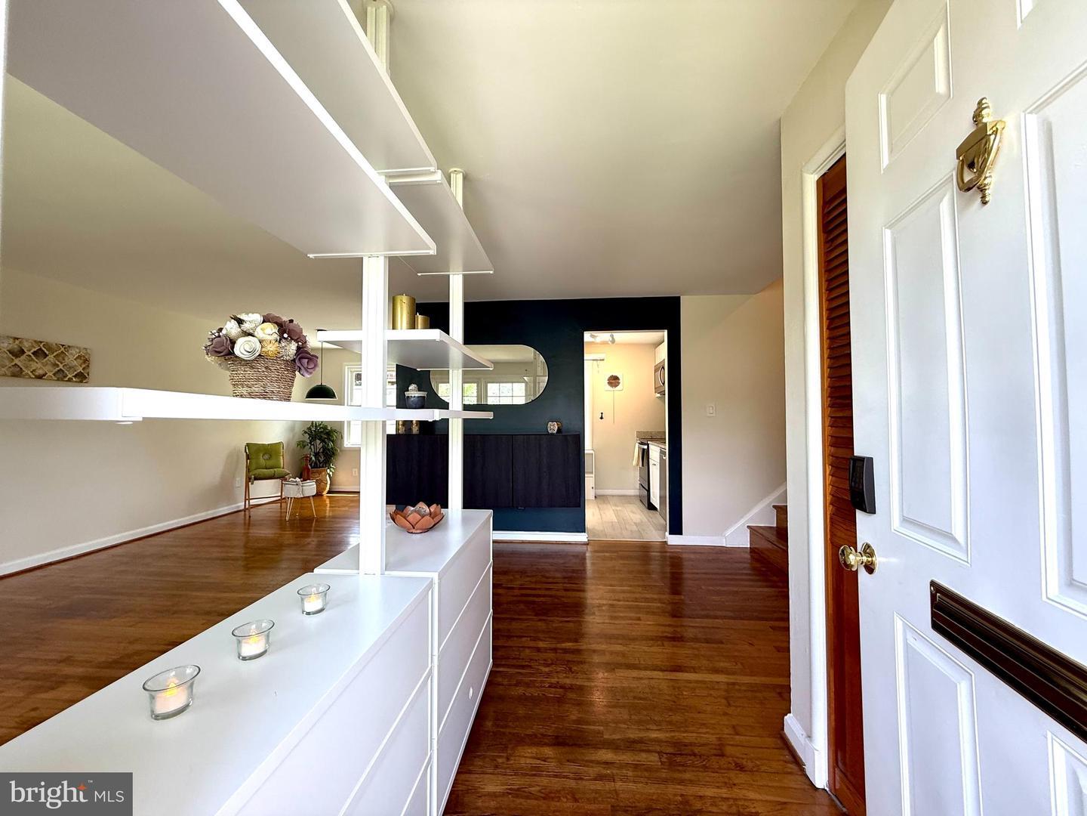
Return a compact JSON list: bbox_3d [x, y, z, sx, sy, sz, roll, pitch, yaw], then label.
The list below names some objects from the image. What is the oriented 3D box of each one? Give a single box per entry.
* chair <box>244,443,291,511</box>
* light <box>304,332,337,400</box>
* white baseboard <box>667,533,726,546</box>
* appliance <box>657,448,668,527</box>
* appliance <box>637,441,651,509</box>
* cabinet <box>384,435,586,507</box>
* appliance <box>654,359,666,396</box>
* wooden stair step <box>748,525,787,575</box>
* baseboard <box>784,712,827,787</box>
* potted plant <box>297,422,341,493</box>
[{"bbox_3d":[-3.642,0.914,5.795,0.480,0.920,0.540,1,-2,-40],"label":"chair"},{"bbox_3d":[-3.001,-0.589,5.952,0.390,0.940,0.390,0,-1,5],"label":"light"},{"bbox_3d":[1.480,1.282,4.268,0.550,0.100,0.020,0,-1,5],"label":"white baseboard"},{"bbox_3d":[1.656,0.915,4.923,0.620,0.870,0.600,0,-1,5],"label":"appliance"},{"bbox_3d":[1.765,0.926,6.239,0.670,0.915,0.770,0,-1,5],"label":"appliance"},{"bbox_3d":[-0.552,0.581,4.244,1.810,0.660,0.420,0,-1,5],"label":"cabinet"},{"bbox_3d":[1.859,-0.460,6.256,0.410,0.430,0.760,0,-1,5],"label":"appliance"},{"bbox_3d":[2.063,1.218,3.764,0.280,0.205,0.890,0,-1,5],"label":"wooden stair step"},{"bbox_3d":[0.936,1.217,1.586,0.030,0.097,0.240,0,-1,5],"label":"baseboard"},{"bbox_3d":[-3.608,0.797,7.109,0.640,1.220,0.620,0,-1,5],"label":"potted plant"}]

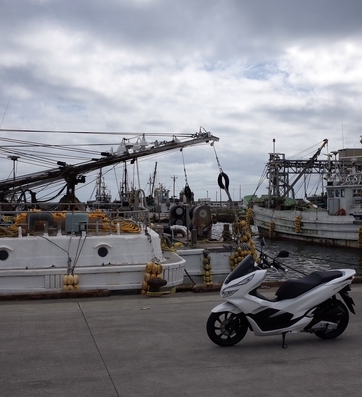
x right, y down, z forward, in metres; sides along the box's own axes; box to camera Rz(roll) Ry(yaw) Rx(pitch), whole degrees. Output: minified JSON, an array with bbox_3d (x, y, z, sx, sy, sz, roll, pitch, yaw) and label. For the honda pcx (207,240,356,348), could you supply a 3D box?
[{"bbox_3d":[1.237,1.137,5.497,1.920,1.190,0.750,0,-1,-12],"label":"honda pcx"}]

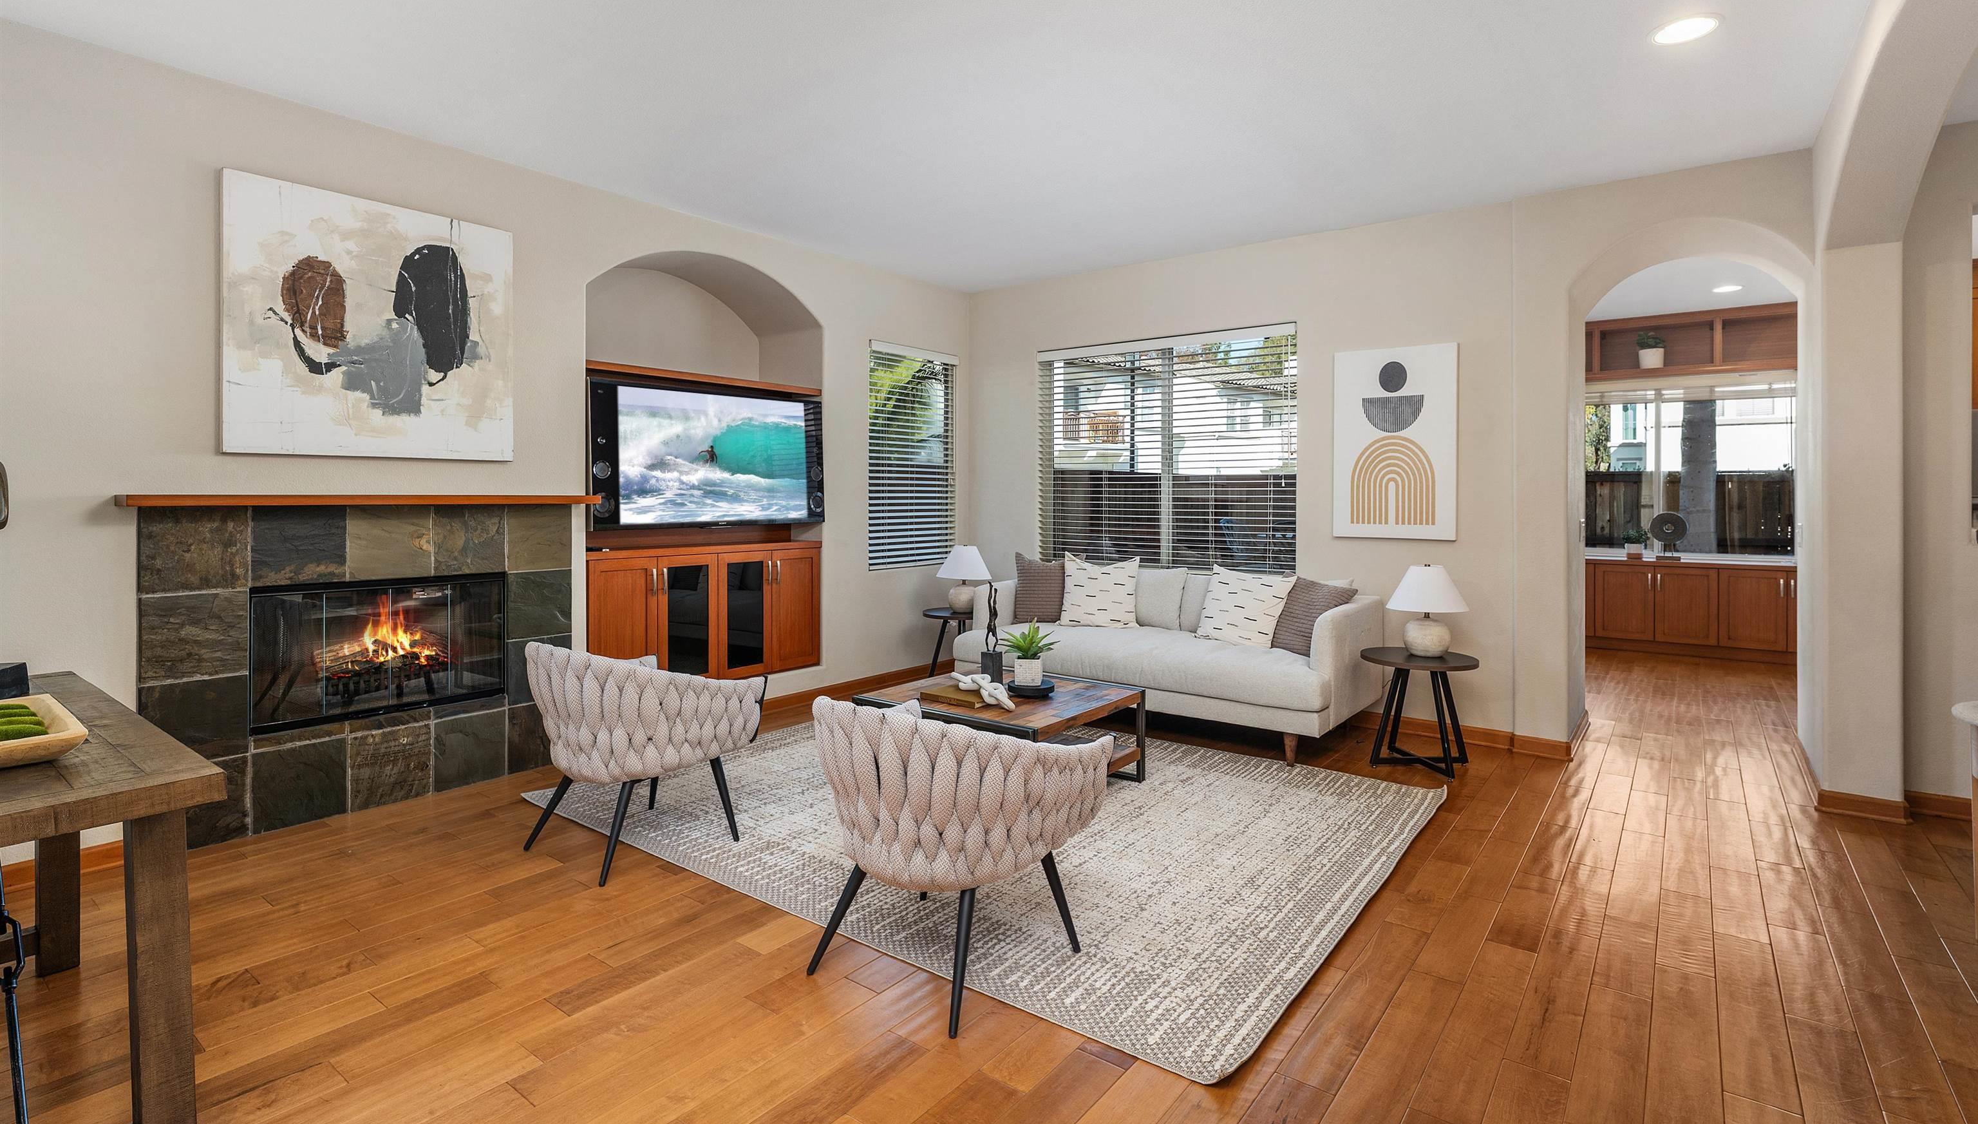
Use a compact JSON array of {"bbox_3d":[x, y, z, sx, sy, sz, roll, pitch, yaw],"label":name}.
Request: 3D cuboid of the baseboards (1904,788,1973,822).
[{"bbox_3d":[3.814,0.975,3.528,0.220,0.086,0.020,3,5,39],"label":"baseboards"}]

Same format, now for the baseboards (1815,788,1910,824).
[{"bbox_3d":[3.414,0.952,3.436,0.270,0.083,0.030,3,4,38],"label":"baseboards"}]

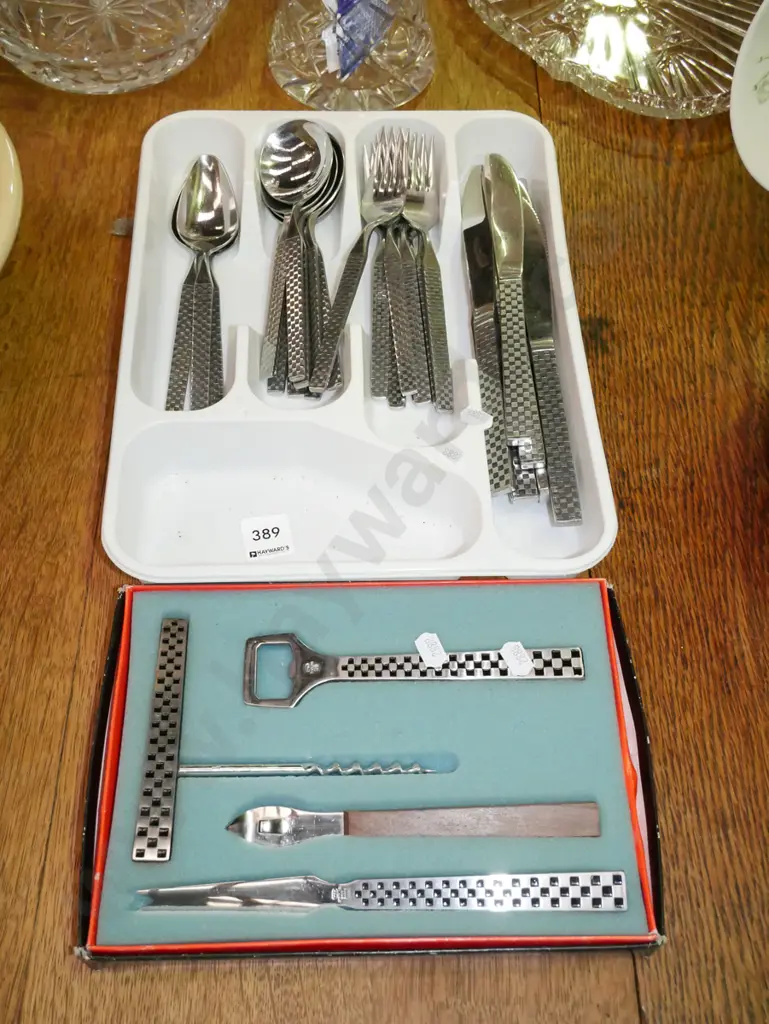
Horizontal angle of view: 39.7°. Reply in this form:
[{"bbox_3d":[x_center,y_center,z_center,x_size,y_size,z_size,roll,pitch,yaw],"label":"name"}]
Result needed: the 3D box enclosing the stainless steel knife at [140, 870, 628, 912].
[{"bbox_3d":[-0.001,0.162,0.451,0.207,0.005,0.017,-1,60,0],"label":"stainless steel knife"}]

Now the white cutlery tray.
[{"bbox_3d":[-0.017,-0.098,0.608,0.252,0.046,0.325,-1,60,-2],"label":"white cutlery tray"}]

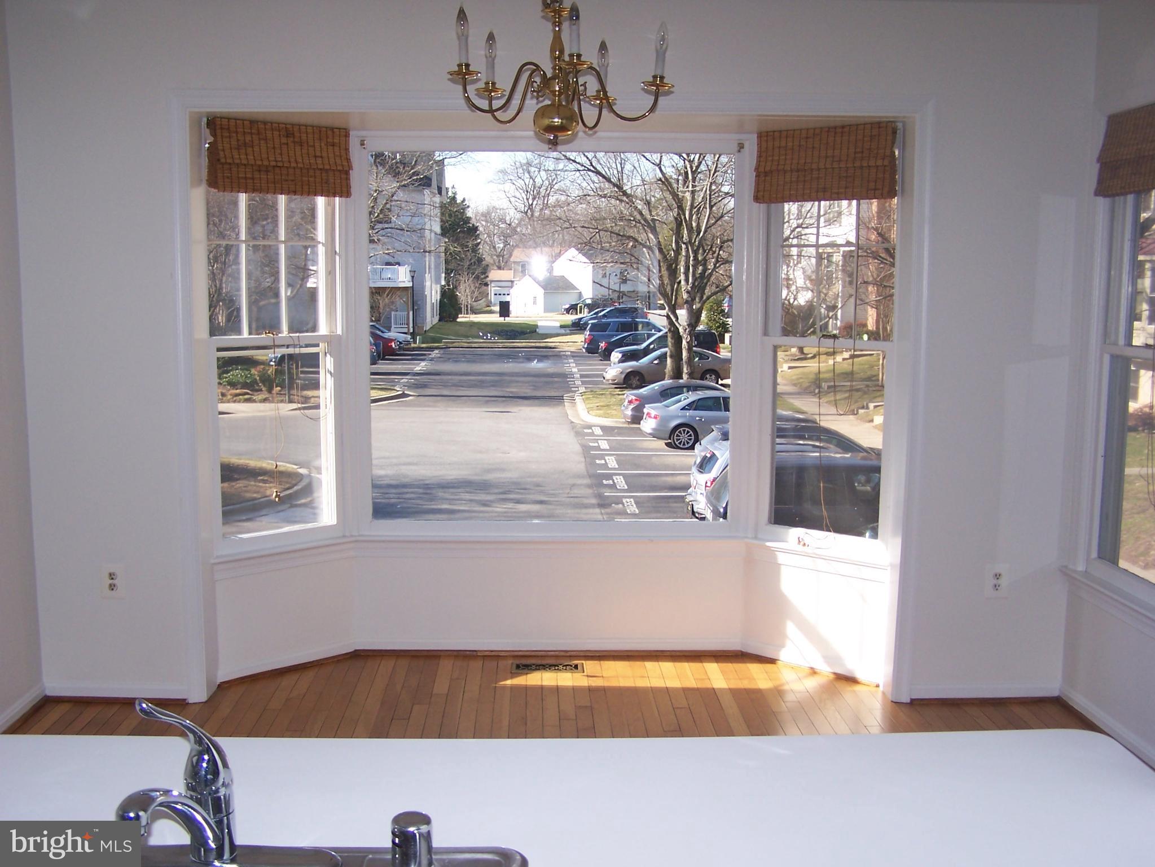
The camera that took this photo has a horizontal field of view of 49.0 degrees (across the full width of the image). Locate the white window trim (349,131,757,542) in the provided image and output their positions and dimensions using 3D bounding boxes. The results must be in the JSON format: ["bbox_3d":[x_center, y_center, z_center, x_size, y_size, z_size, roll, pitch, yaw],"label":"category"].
[{"bbox_3d":[-0.095,-0.369,5.017,1.596,1.607,0.080,0,7,-1],"label":"white window trim"}]

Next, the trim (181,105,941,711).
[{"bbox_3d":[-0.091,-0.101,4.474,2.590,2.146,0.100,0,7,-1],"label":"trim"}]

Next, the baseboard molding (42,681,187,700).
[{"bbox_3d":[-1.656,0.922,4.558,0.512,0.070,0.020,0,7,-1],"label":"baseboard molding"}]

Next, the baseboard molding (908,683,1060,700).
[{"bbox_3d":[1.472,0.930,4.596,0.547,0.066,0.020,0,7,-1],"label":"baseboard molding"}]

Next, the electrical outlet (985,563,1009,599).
[{"bbox_3d":[1.502,0.529,4.544,0.086,0.127,0.010,0,7,-1],"label":"electrical outlet"}]

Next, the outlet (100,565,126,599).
[{"bbox_3d":[-1.648,0.527,4.506,0.086,0.125,0.010,0,7,-1],"label":"outlet"}]

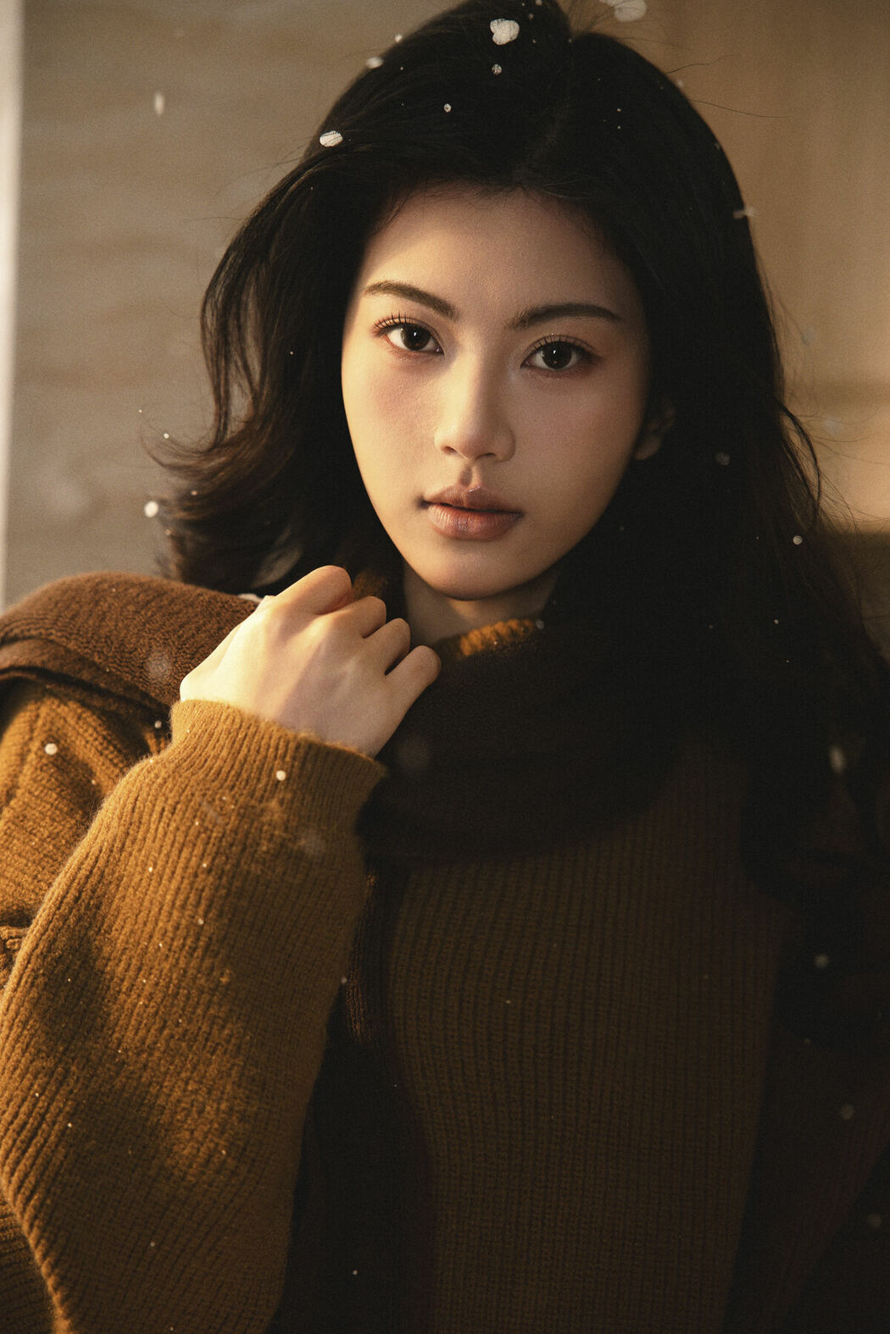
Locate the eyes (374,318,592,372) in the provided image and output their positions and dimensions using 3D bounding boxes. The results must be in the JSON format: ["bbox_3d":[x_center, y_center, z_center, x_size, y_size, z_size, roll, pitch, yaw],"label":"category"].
[{"bbox_3d":[0.017,-0.135,1.085,0.091,0.018,0.022,6,5,14],"label":"eyes"}]

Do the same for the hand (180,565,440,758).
[{"bbox_3d":[-0.054,0.002,1.060,0.082,0.092,0.065,36,0,11],"label":"hand"}]

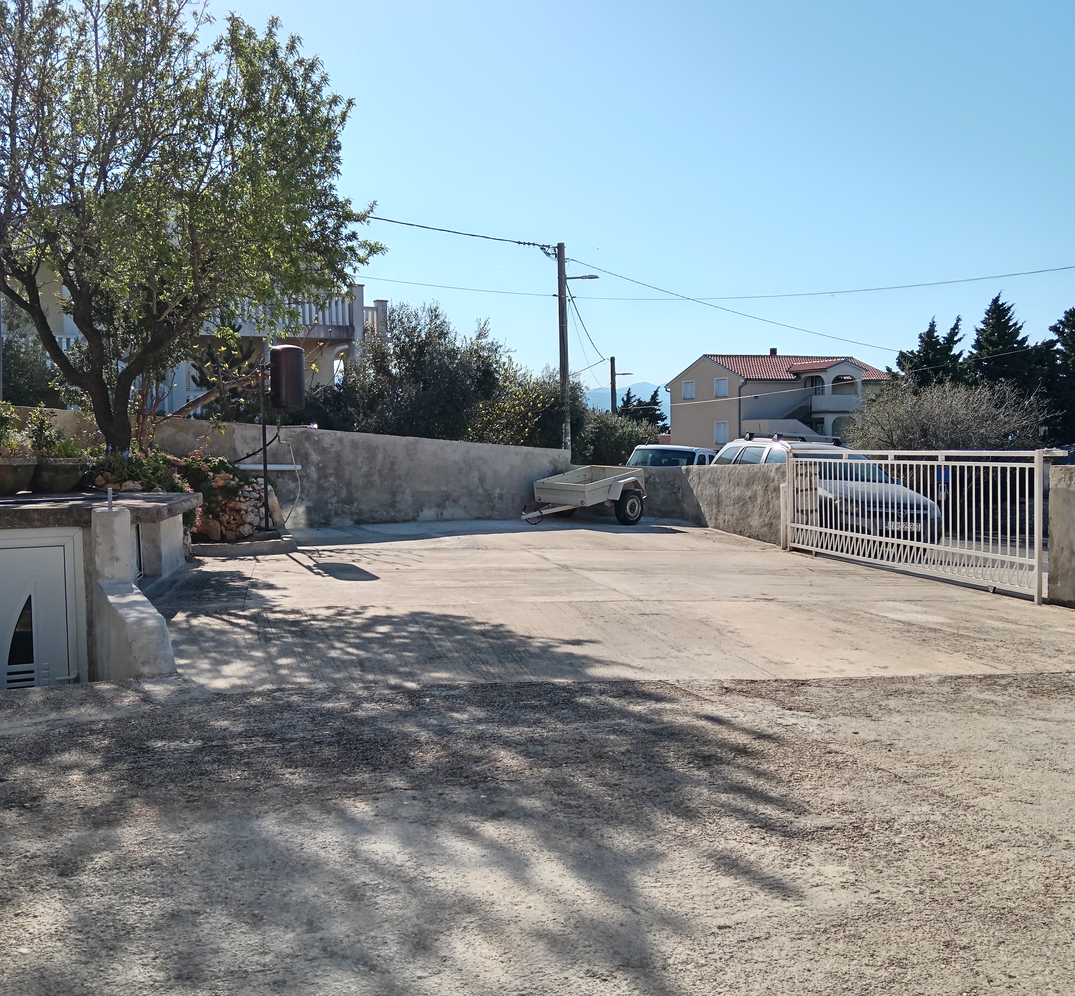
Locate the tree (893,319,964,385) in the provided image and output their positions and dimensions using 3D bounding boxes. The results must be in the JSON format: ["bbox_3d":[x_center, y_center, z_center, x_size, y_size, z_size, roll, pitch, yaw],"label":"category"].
[{"bbox_3d":[17.500,-4.532,50.000,3.500,7.100,3.500,-1,2,0],"label":"tree"}]

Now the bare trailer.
[{"bbox_3d":[0.546,-0.039,17.400,1.420,0.900,2.350,4,10,43],"label":"bare trailer"}]

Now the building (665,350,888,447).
[{"bbox_3d":[17.000,-6.241,76.000,13.200,7.200,10.300,-2,3,-26],"label":"building"}]

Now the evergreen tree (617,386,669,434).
[{"bbox_3d":[7.570,-4.334,80.000,4.000,7.500,4.000,-1,2,0],"label":"evergreen tree"}]

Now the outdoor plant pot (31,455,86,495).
[{"bbox_3d":[-5.700,-0.273,13.300,0.660,0.450,0.660,-1,2,0],"label":"outdoor plant pot"}]

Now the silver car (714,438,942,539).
[{"bbox_3d":[3.930,-0.090,16.200,1.730,1.530,4.350,2,3,-20],"label":"silver car"}]

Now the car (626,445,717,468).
[{"bbox_3d":[2.620,-0.329,22.200,1.680,1.450,4.100,0,3,21],"label":"car"}]

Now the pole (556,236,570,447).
[{"bbox_3d":[0.790,-3.854,33.000,0.280,7.450,0.280,-1,2,0],"label":"pole"}]

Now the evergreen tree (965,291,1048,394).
[{"bbox_3d":[21.000,-5.099,50.000,4.200,8.100,4.200,-1,2,0],"label":"evergreen tree"}]

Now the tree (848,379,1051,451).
[{"bbox_3d":[9.280,-1.191,25.000,4.700,2.900,4.400,-1,2,0],"label":"tree"}]

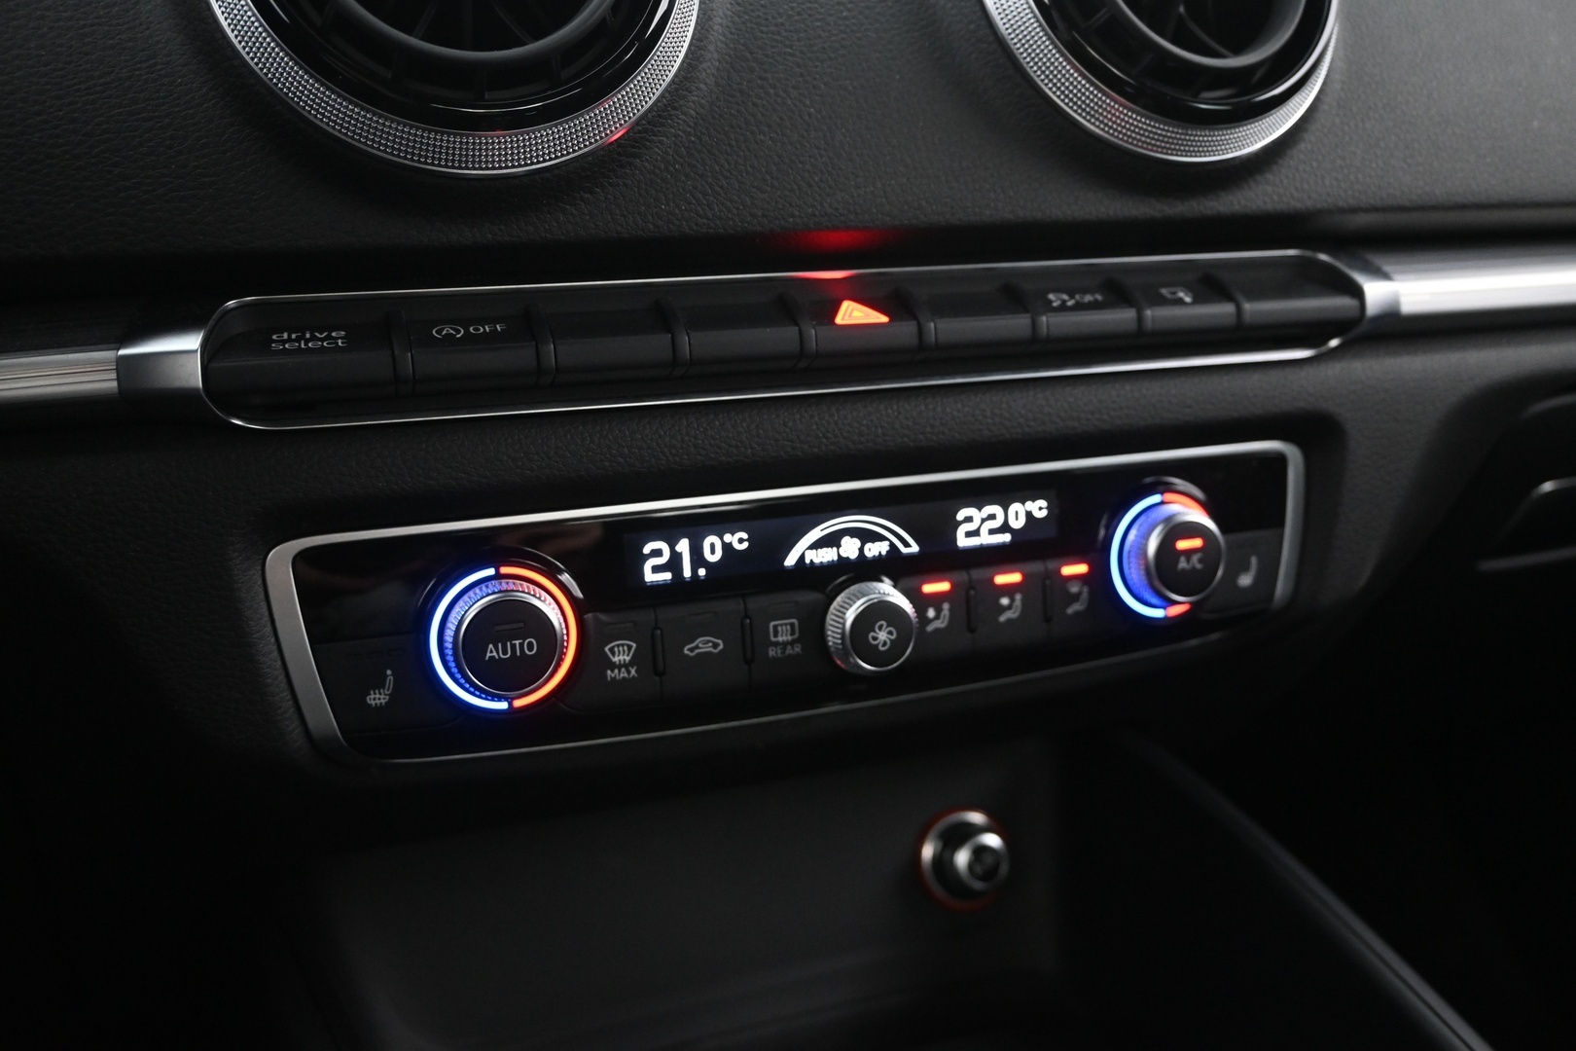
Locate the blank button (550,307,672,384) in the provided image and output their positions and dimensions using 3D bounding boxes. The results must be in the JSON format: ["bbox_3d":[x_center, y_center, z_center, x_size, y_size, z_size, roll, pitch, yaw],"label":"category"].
[{"bbox_3d":[-0.035,-0.036,0.259,0.023,0.013,0.009,-6,1,-18],"label":"blank button"}]

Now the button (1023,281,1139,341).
[{"bbox_3d":[0.065,-0.046,0.291,0.022,0.013,0.009,-6,1,-18],"label":"button"}]

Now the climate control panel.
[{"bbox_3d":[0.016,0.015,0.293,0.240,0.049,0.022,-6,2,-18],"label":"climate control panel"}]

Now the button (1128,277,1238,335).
[{"bbox_3d":[0.090,-0.049,0.299,0.022,0.013,0.009,-6,1,-18],"label":"button"}]

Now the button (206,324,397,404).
[{"bbox_3d":[-0.089,-0.030,0.241,0.032,0.013,0.009,-6,1,-18],"label":"button"}]

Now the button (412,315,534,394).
[{"bbox_3d":[-0.060,-0.033,0.251,0.023,0.013,0.009,-6,1,-18],"label":"button"}]

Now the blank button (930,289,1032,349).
[{"bbox_3d":[0.040,-0.043,0.283,0.023,0.013,0.009,-6,1,-18],"label":"blank button"}]

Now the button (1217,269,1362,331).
[{"bbox_3d":[0.118,-0.052,0.308,0.031,0.013,0.009,-6,1,-18],"label":"button"}]

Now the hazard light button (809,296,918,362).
[{"bbox_3d":[0.015,-0.041,0.275,0.023,0.013,0.009,-6,1,-18],"label":"hazard light button"}]

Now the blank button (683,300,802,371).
[{"bbox_3d":[-0.010,-0.038,0.267,0.023,0.013,0.009,-6,1,-18],"label":"blank button"}]

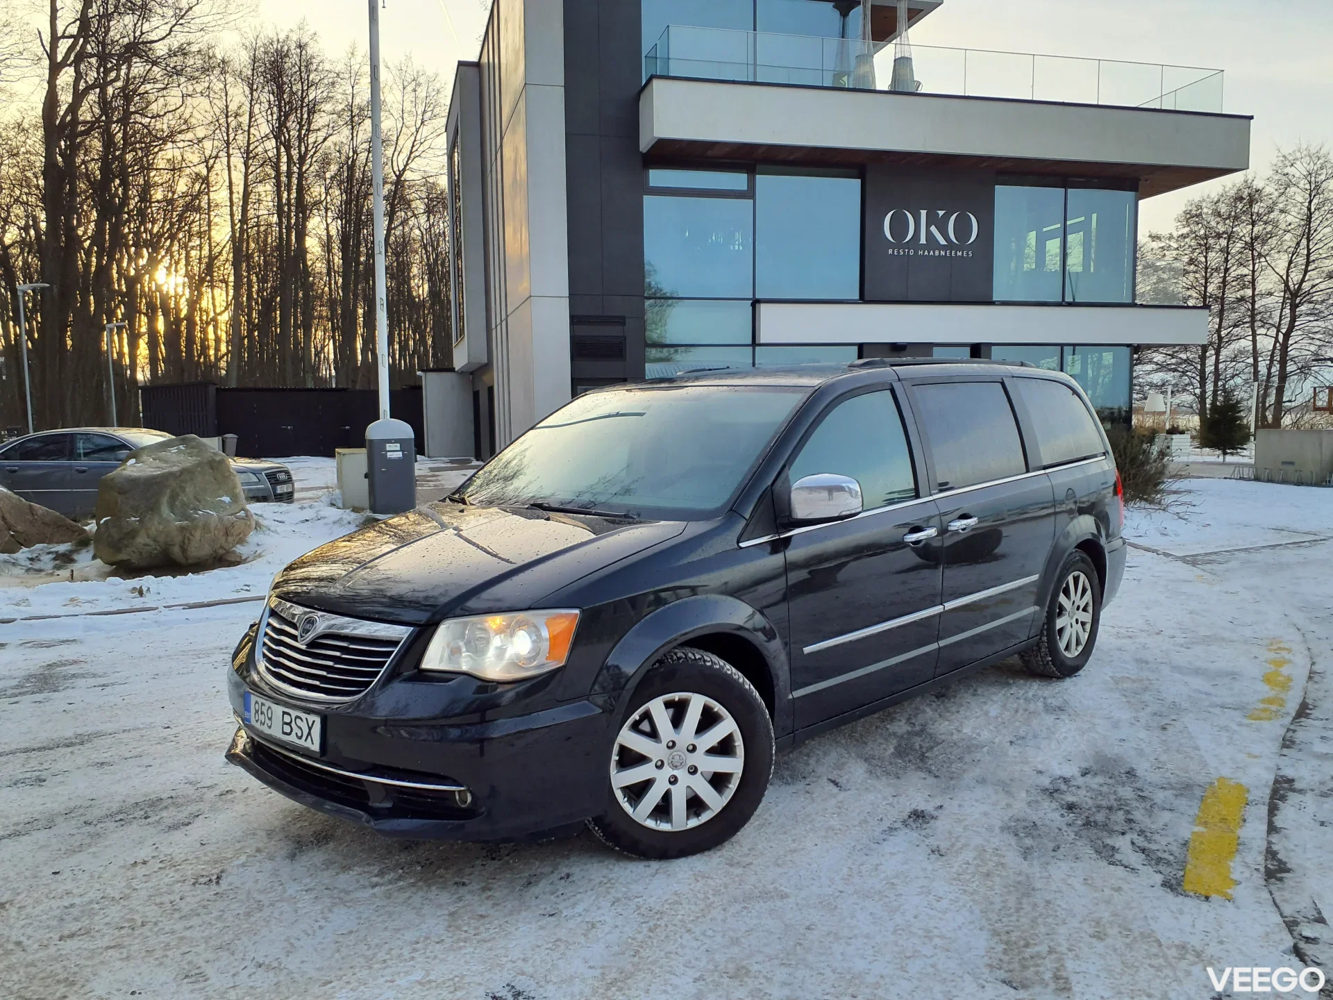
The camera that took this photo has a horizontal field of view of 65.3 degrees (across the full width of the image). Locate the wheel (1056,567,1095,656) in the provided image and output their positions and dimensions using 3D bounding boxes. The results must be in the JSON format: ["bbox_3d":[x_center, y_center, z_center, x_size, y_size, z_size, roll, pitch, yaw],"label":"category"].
[{"bbox_3d":[2.138,0.613,5.638,0.180,0.465,0.465,4,7,44],"label":"wheel"}]

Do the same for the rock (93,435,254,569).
[{"bbox_3d":[-4.643,0.020,9.800,1.500,1.270,1.300,-3,6,-25],"label":"rock"}]

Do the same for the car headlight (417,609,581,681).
[{"bbox_3d":[-0.484,0.424,3.039,0.400,0.200,0.320,4,7,44],"label":"car headlight"}]

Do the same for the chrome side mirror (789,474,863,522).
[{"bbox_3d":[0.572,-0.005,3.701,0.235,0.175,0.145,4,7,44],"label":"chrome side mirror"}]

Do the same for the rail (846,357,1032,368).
[{"bbox_3d":[1.467,-0.682,5.281,0.065,0.068,1.910,4,7,44],"label":"rail"}]

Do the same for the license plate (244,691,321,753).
[{"bbox_3d":[-1.237,0.706,3.338,0.520,0.115,0.015,1,1,44],"label":"license plate"}]

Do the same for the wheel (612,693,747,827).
[{"bbox_3d":[0.017,0.850,3.472,0.465,0.465,0.180,-3,6,-18],"label":"wheel"}]

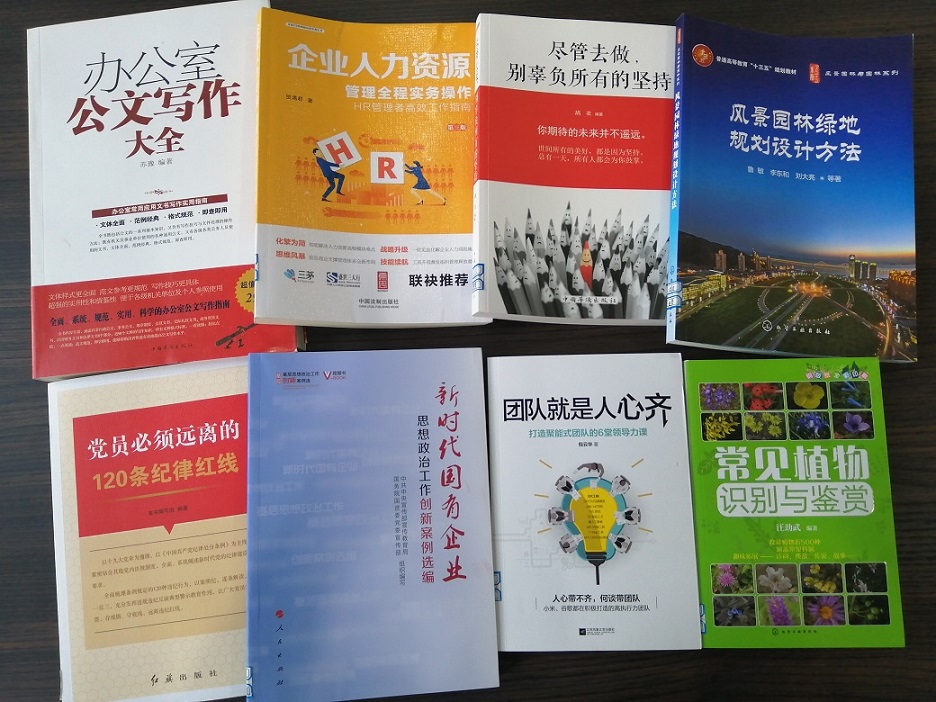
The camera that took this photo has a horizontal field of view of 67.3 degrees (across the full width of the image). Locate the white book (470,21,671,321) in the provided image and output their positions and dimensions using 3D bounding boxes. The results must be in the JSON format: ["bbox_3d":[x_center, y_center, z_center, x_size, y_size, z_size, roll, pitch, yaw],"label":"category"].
[{"bbox_3d":[0.093,-0.143,0.551,0.170,0.021,0.240,1,81,-5],"label":"white book"}]

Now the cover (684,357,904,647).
[{"bbox_3d":[0.240,0.111,0.525,0.145,0.012,0.209,-1,82,1],"label":"cover"}]

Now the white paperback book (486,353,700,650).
[{"bbox_3d":[0.090,0.109,0.520,0.146,0.015,0.210,-1,81,0],"label":"white paperback book"}]

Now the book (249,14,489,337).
[{"bbox_3d":[-0.071,-0.142,0.548,0.174,0.023,0.245,0,81,-8],"label":"book"}]

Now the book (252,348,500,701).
[{"bbox_3d":[-0.069,0.119,0.506,0.170,0.015,0.240,-2,81,-6],"label":"book"}]

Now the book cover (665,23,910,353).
[{"bbox_3d":[0.253,-0.128,0.549,0.185,0.022,0.260,4,83,-2],"label":"book cover"}]

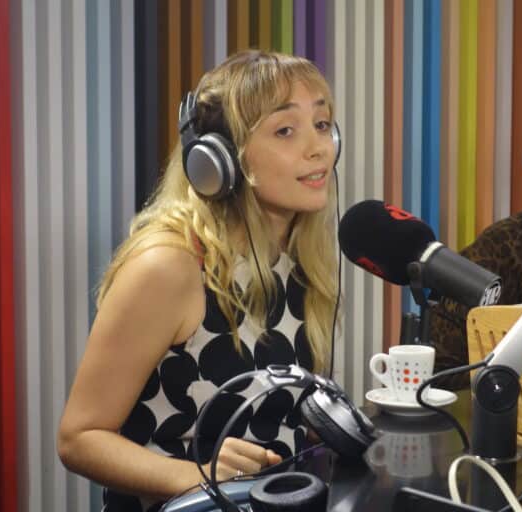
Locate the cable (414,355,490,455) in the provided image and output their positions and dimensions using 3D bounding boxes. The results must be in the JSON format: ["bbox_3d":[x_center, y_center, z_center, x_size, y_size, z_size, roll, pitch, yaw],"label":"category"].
[{"bbox_3d":[0.226,0.175,2.520,0.087,0.108,0.035,0,8,0],"label":"cable"}]

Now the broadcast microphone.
[{"bbox_3d":[0.211,-0.003,2.860,0.238,0.098,0.098,27,20,27],"label":"broadcast microphone"}]

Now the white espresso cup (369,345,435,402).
[{"bbox_3d":[0.183,0.153,2.772,0.088,0.064,0.060,-2,8,-17],"label":"white espresso cup"}]

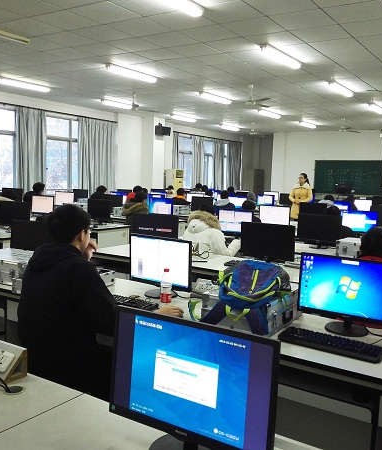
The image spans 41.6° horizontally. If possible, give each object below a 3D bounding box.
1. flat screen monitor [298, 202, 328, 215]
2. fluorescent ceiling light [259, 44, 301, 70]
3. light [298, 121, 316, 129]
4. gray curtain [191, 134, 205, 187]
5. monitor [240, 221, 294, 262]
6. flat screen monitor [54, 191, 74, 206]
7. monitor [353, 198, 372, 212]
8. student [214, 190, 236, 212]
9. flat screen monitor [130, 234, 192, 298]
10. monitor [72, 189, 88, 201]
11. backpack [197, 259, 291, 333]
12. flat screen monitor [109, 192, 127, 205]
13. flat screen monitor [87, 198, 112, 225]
[{"bbox_3d":[2.056,-0.173,8.331,0.480,0.366,0.200,5,7,33],"label":"flat screen monitor"},{"bbox_3d":[1.275,-2.335,7.053,0.125,0.095,1.250,6,7,33],"label":"fluorescent ceiling light"},{"bbox_3d":[3.548,-3.072,15.435,0.125,0.095,1.250,6,7,33],"label":"light"},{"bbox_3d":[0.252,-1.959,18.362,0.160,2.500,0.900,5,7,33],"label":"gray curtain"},{"bbox_3d":[0.691,0.167,4.469,0.506,0.358,0.198,5,6,31],"label":"monitor"},{"bbox_3d":[-2.580,-0.491,10.309,0.506,0.364,0.198,5,6,28],"label":"flat screen monitor"},{"bbox_3d":[3.708,-0.374,10.846,0.470,0.355,0.180,5,7,33],"label":"monitor"},{"bbox_3d":[0.756,-0.110,10.715,0.496,1.240,0.675,5,6,33],"label":"student"},{"bbox_3d":[-0.163,0.258,3.078,0.460,0.355,0.180,5,7,33],"label":"flat screen monitor"},{"bbox_3d":[-2.581,-0.631,11.840,0.500,0.378,0.200,5,6,33],"label":"monitor"},{"bbox_3d":[0.293,0.308,2.518,0.360,0.250,0.400,4,6,23],"label":"backpack"},{"bbox_3d":[-1.565,-0.540,10.849,0.480,0.360,0.180,5,7,33],"label":"flat screen monitor"},{"bbox_3d":[-1.377,-0.195,7.650,0.500,0.378,0.200,5,6,33],"label":"flat screen monitor"}]

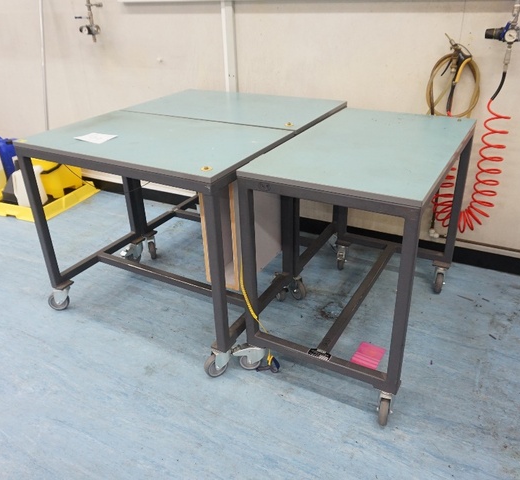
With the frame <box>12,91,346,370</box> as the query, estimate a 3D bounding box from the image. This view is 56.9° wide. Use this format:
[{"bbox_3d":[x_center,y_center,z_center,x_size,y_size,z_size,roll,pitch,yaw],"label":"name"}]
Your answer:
[{"bbox_3d":[-0.278,-0.163,2.439,1.006,0.890,1.204,14,32,27],"label":"frame"}]

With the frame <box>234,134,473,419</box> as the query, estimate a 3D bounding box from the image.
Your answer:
[{"bbox_3d":[0.446,0.019,2.041,0.602,0.891,0.992,13,32,27],"label":"frame"}]

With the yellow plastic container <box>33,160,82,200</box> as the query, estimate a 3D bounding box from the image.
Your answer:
[{"bbox_3d":[-1.664,-0.531,3.820,0.330,0.290,0.280,11,31,24],"label":"yellow plastic container"}]

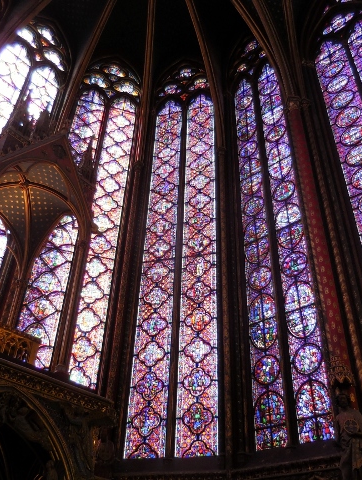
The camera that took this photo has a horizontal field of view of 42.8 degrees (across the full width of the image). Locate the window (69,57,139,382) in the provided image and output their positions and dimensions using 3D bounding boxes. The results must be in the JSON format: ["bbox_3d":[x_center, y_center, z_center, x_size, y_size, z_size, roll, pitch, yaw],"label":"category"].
[{"bbox_3d":[-2.695,-1.300,13.512,2.030,13.900,0.350,11,-38,-12],"label":"window"}]

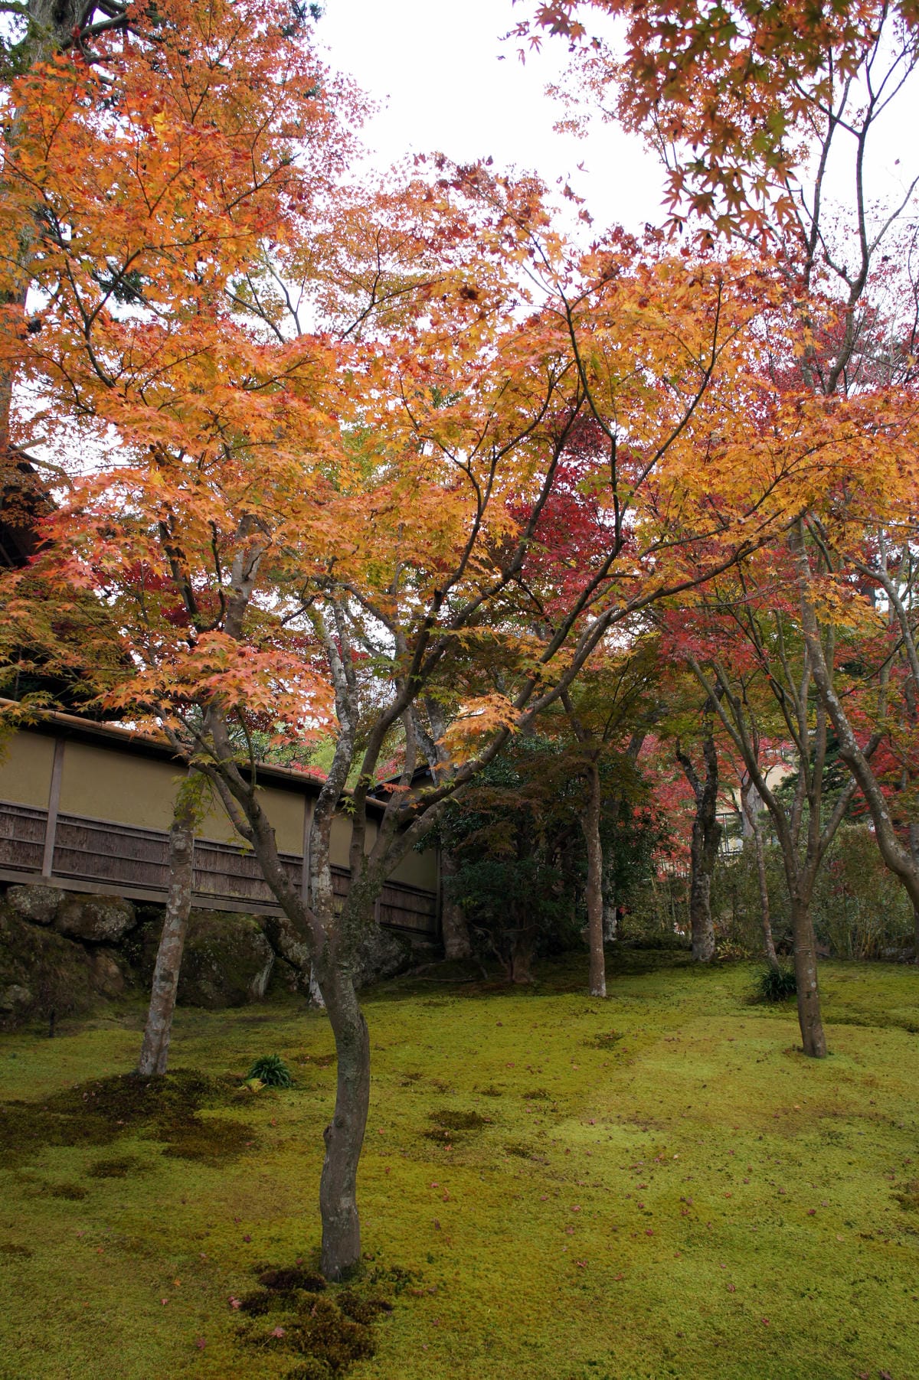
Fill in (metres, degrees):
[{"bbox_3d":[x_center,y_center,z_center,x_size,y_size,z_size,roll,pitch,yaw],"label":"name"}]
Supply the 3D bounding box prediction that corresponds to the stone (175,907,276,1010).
[{"bbox_3d":[-2.567,2.945,11.302,1.095,1.017,0.900,3,-15,-12],"label":"stone"}]

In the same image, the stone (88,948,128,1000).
[{"bbox_3d":[-3.578,2.872,10.500,0.405,0.492,0.400,5,-15,-18],"label":"stone"}]

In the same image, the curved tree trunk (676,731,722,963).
[{"bbox_3d":[3.513,2.257,15.201,0.640,3.403,0.500,-3,-15,13],"label":"curved tree trunk"}]

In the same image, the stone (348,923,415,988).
[{"bbox_3d":[-0.968,3.325,12.901,0.793,0.758,0.750,1,-15,-4],"label":"stone"}]

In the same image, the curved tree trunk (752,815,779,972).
[{"bbox_3d":[4.171,2.757,14.125,0.270,2.027,0.200,-4,-15,16],"label":"curved tree trunk"}]

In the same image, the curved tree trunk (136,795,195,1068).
[{"bbox_3d":[-2.277,1.874,8.057,0.330,2.142,0.260,4,-15,-15],"label":"curved tree trunk"}]

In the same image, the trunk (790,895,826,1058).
[{"bbox_3d":[2.843,2.322,8.436,0.230,1.288,0.220,-5,-15,17],"label":"trunk"}]

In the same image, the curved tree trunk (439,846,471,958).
[{"bbox_3d":[-0.064,3.164,15.345,0.496,1.600,0.420,0,-15,0],"label":"curved tree trunk"}]

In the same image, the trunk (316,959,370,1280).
[{"bbox_3d":[-0.497,1.809,4.422,0.225,1.276,0.190,2,-15,-6],"label":"trunk"}]

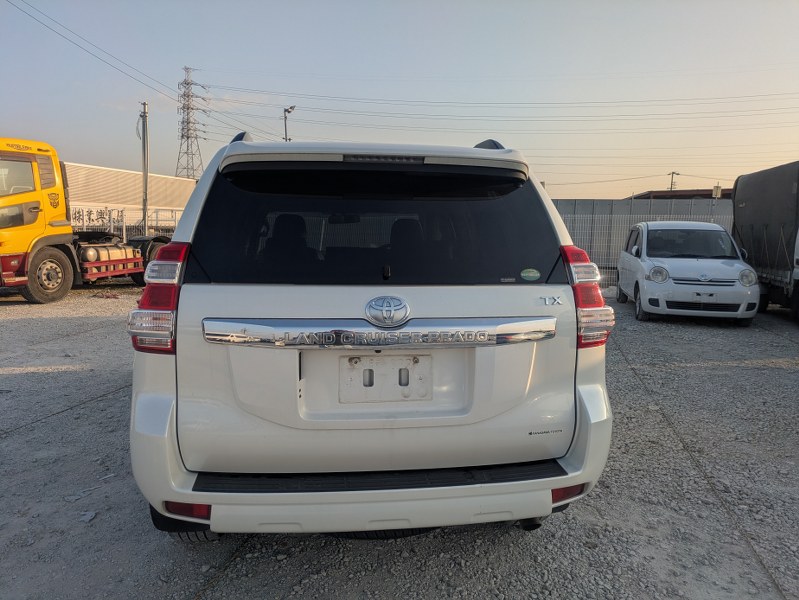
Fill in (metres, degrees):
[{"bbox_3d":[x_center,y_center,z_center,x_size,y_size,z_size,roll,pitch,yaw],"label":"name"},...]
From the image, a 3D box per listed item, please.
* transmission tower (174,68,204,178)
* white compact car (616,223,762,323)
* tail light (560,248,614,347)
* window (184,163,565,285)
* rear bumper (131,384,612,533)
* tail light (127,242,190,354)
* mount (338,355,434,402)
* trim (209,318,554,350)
[{"bbox_3d":[-63.195,-45.483,173.314,11.000,50.000,11.000,-4,8,-33],"label":"transmission tower"},{"bbox_3d":[5.101,-0.591,10.504,1.700,1.670,4.050,3,7,15],"label":"white compact car"},{"bbox_3d":[0.728,-0.007,2.214,0.225,0.400,0.220,0,7,-7],"label":"tail light"},{"bbox_3d":[-0.061,-0.291,2.163,1.400,0.490,0.120,0,-17,-7],"label":"window"},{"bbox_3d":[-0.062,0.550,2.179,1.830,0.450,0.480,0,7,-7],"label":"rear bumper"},{"bbox_3d":[-0.837,-0.005,2.015,0.225,0.400,0.220,0,7,-7],"label":"tail light"},{"bbox_3d":[-0.047,0.282,2.057,0.330,0.165,0.025,0,7,-7],"label":"mount"},{"bbox_3d":[-0.042,0.115,2.012,1.235,0.095,0.075,0,7,-7],"label":"trim"}]

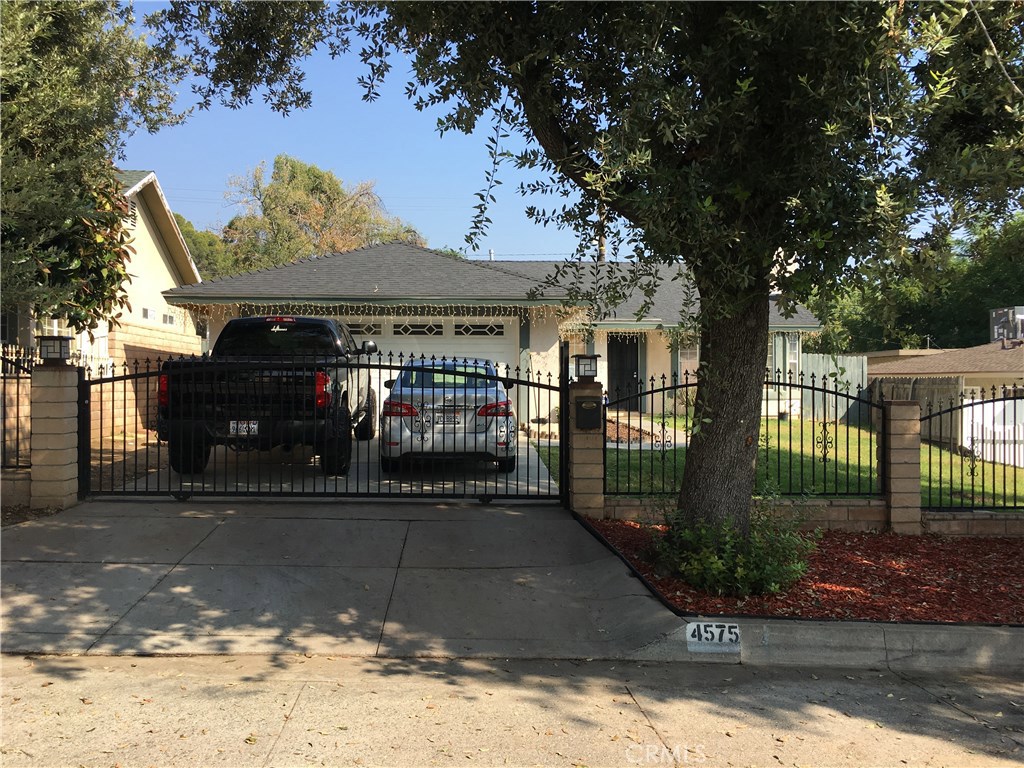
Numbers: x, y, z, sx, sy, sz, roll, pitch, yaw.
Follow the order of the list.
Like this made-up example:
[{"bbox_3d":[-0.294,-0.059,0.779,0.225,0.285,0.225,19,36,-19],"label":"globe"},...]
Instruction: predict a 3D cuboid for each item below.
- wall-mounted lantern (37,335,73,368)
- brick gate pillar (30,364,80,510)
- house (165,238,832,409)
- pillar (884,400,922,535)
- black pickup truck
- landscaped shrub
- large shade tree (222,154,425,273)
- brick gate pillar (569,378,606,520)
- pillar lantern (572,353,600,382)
[{"bbox_3d":[-4.540,-0.330,8.510,0.270,0.295,0.270,0,0,-4],"label":"wall-mounted lantern"},{"bbox_3d":[-4.525,0.525,8.510,0.310,1.410,0.310,0,0,-4],"label":"brick gate pillar"},{"bbox_3d":[0.650,-1.500,22.900,15.000,4.800,14.800,0,0,-5],"label":"house"},{"bbox_3d":[4.080,0.875,9.080,0.310,1.400,0.310,0,0,-4],"label":"pillar"},{"bbox_3d":[-3.150,0.020,12.000,2.150,1.980,5.800,0,2,-5],"label":"black pickup truck"},{"bbox_3d":[1.670,1.150,6.350,1.120,0.580,1.000,0,0,-4],"label":"landscaped shrub"},{"bbox_3d":[-9.200,-5.100,42.000,9.800,12.200,9.600,0,0,-4],"label":"large shade tree"},{"bbox_3d":[0.770,0.685,8.925,0.310,1.400,0.310,0,0,-4],"label":"brick gate pillar"},{"bbox_3d":[0.776,-0.165,8.930,0.270,0.295,0.270,0,0,-4],"label":"pillar lantern"}]

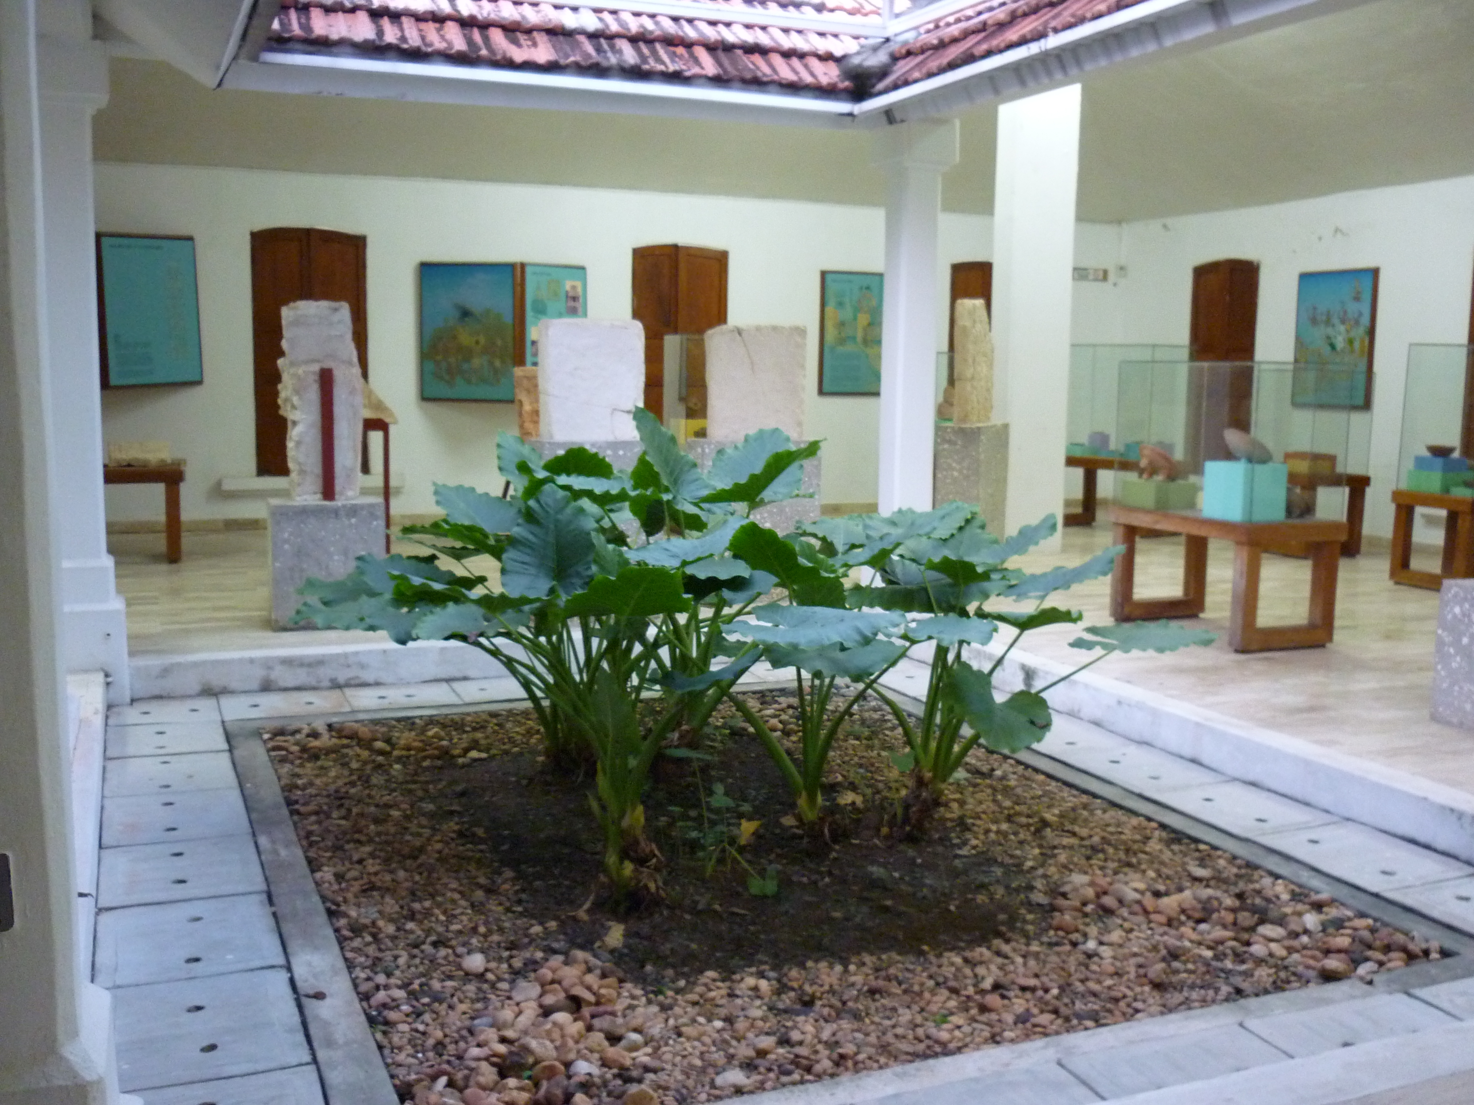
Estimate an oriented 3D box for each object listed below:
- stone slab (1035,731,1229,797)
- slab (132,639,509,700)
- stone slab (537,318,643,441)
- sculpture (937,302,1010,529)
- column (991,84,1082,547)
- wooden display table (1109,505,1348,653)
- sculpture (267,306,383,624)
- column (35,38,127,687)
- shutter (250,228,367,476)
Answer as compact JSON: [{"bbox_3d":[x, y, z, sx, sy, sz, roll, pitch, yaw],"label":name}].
[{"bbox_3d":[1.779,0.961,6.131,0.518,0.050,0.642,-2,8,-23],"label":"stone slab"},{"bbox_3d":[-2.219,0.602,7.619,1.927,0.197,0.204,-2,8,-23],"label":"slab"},{"bbox_3d":[-0.994,-1.139,9.383,0.669,0.781,0.286,-2,7,-23],"label":"stone slab"},{"bbox_3d":[1.938,-0.992,11.544,0.394,2.146,0.555,4,8,22],"label":"sculpture"},{"bbox_3d":[2.571,-2.057,12.318,0.577,4.088,0.394,-2,8,-23],"label":"column"},{"bbox_3d":[3.067,0.130,8.929,0.731,0.754,1.260,-2,7,-23],"label":"wooden display table"},{"bbox_3d":[-2.544,-0.540,8.667,0.689,1.977,0.403,-2,7,-23],"label":"sculpture"},{"bbox_3d":[-3.470,-0.928,7.356,0.440,3.444,0.437,-2,7,-23],"label":"column"},{"bbox_3d":[-4.029,-1.892,13.336,1.044,2.314,0.070,-2,8,-23],"label":"shutter"}]

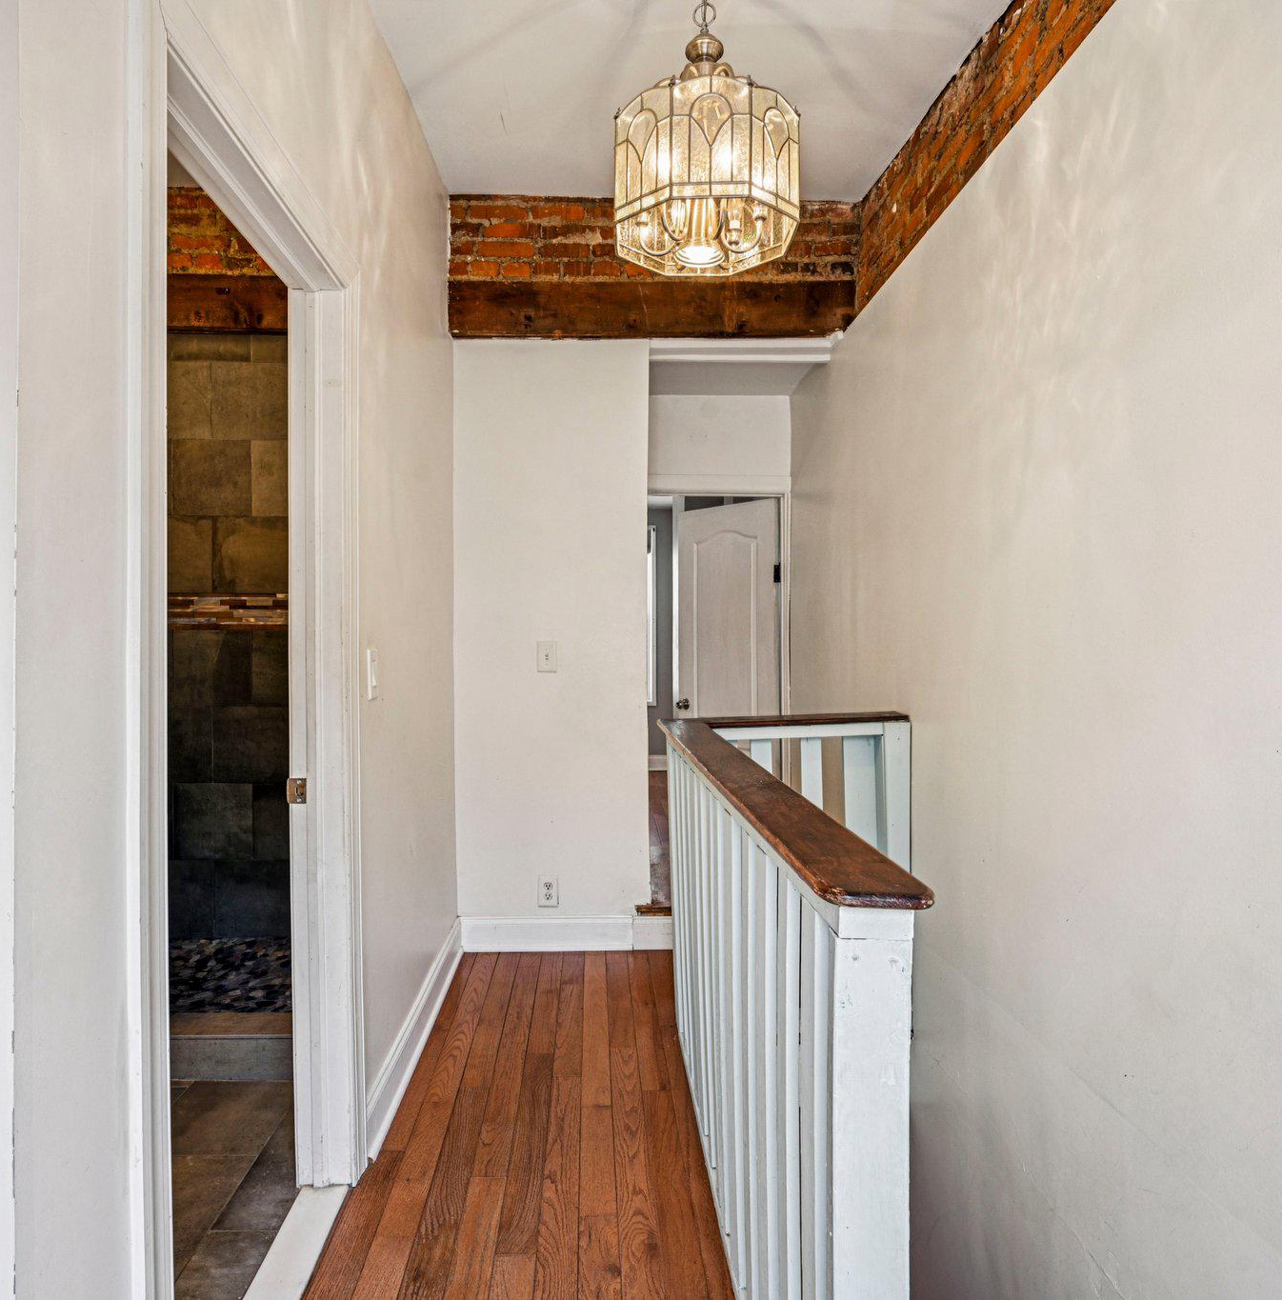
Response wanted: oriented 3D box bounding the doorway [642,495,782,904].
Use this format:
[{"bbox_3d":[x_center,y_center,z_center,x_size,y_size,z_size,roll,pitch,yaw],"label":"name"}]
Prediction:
[{"bbox_3d":[0.355,0.140,4.200,0.690,1.820,0.130,0,1,-3],"label":"doorway"}]

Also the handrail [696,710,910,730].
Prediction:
[{"bbox_3d":[0.500,0.219,2.695,0.670,0.025,0.120,-1,1,-3],"label":"handrail"}]

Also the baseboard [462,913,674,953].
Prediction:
[{"bbox_3d":[-0.262,1.083,3.315,0.840,0.142,0.020,0,1,-3],"label":"baseboard"}]

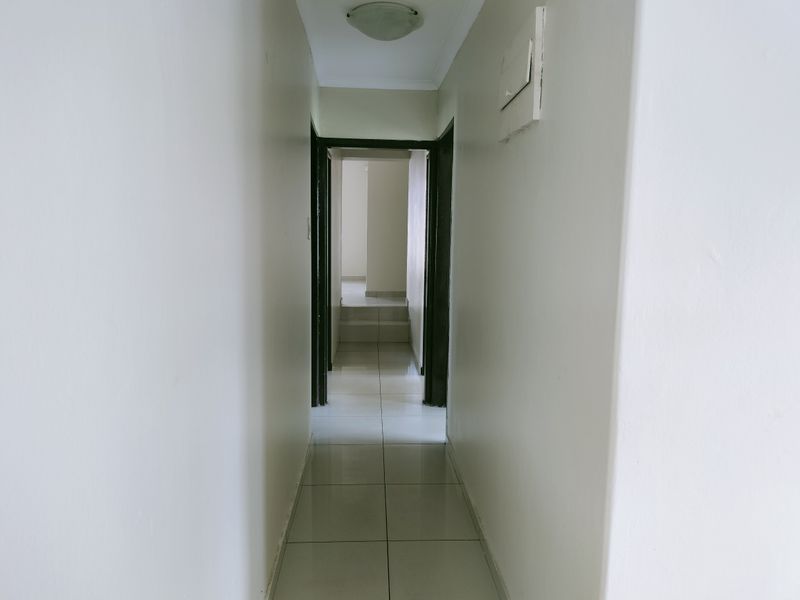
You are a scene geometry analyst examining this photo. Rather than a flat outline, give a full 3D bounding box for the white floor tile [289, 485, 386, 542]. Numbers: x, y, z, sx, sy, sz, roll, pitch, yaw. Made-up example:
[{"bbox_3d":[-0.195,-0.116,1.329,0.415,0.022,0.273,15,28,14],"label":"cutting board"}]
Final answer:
[{"bbox_3d":[-0.288,1.017,2.996,0.440,0.015,0.615,0,6,-2],"label":"white floor tile"}]

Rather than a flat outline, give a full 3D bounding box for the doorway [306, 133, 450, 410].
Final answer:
[{"bbox_3d":[-0.155,-0.196,4.733,0.950,2.020,0.150,0,6,-2],"label":"doorway"}]

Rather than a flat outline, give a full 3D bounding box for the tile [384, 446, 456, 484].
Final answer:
[{"bbox_3d":[0.115,0.950,3.625,0.420,0.015,0.615,0,6,-2],"label":"tile"}]

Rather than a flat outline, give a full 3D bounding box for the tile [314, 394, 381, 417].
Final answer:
[{"bbox_3d":[-0.397,0.816,4.827,0.500,0.015,0.615,0,6,-2],"label":"tile"}]

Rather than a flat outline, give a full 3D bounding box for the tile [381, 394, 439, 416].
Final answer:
[{"bbox_3d":[0.077,0.816,4.848,0.450,0.015,0.615,0,6,-2],"label":"tile"}]

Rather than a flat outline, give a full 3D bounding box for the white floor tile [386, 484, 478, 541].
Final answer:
[{"bbox_3d":[0.142,1.017,3.014,0.420,0.015,0.615,0,6,-2],"label":"white floor tile"}]

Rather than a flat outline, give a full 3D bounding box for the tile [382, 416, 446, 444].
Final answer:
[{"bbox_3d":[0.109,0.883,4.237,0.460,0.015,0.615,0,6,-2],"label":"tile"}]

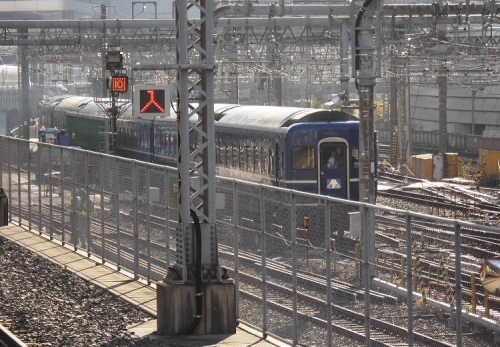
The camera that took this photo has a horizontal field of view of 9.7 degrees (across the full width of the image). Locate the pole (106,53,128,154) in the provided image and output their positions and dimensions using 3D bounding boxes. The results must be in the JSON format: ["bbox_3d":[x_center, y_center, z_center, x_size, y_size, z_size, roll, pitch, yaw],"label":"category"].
[{"bbox_3d":[-5.004,-1.574,111.000,0.900,6.100,0.700,0,2,-9],"label":"pole"}]

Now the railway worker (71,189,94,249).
[{"bbox_3d":[-4.848,1.310,85.800,0.640,1.750,0.420,0,2,-5],"label":"railway worker"}]

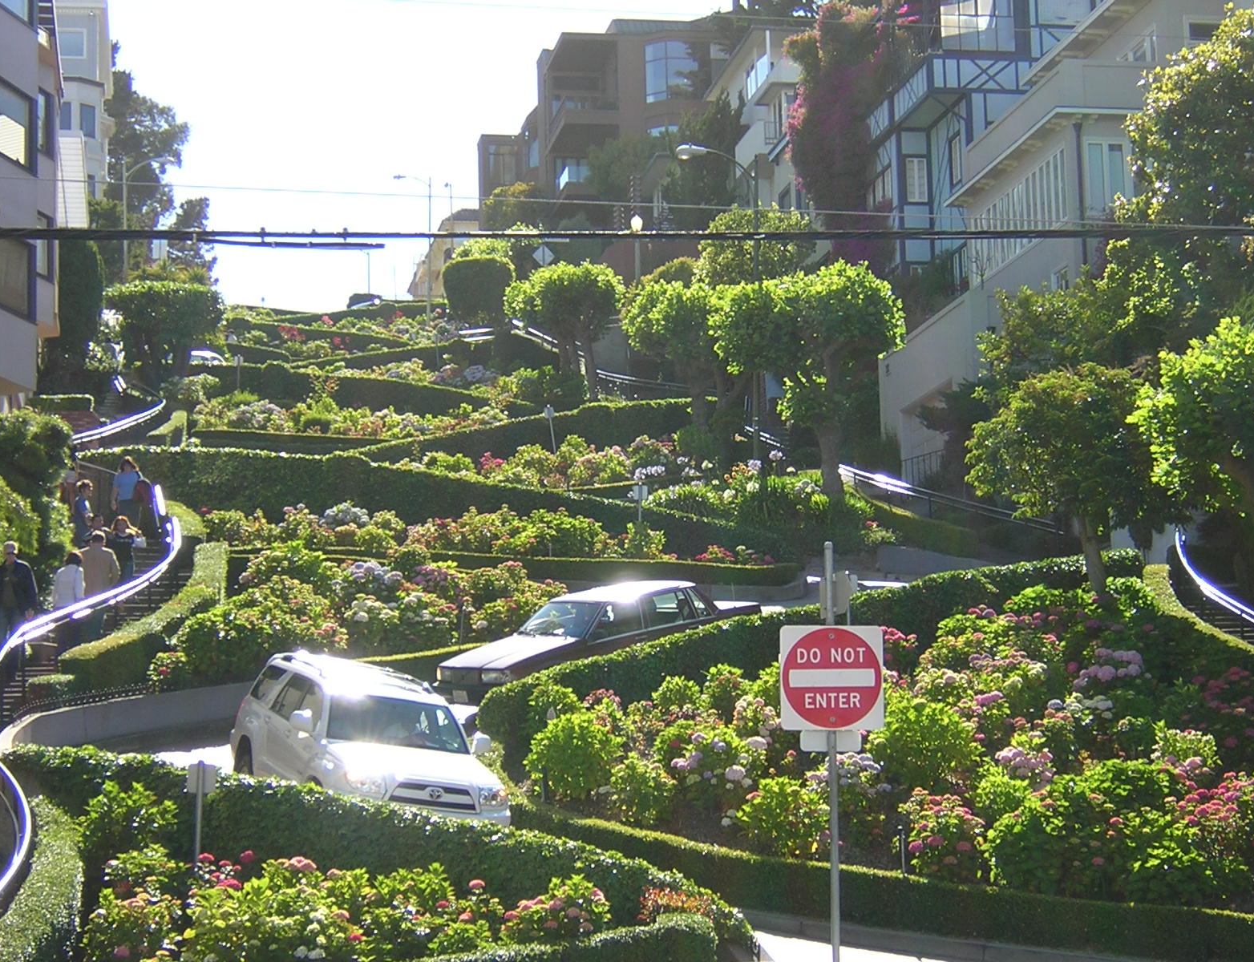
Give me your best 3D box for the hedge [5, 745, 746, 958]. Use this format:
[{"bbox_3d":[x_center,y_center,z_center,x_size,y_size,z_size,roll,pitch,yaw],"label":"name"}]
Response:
[{"bbox_3d":[-2.744,3.432,24.727,8.700,1.950,1.400,-6,-8,35],"label":"hedge"}]

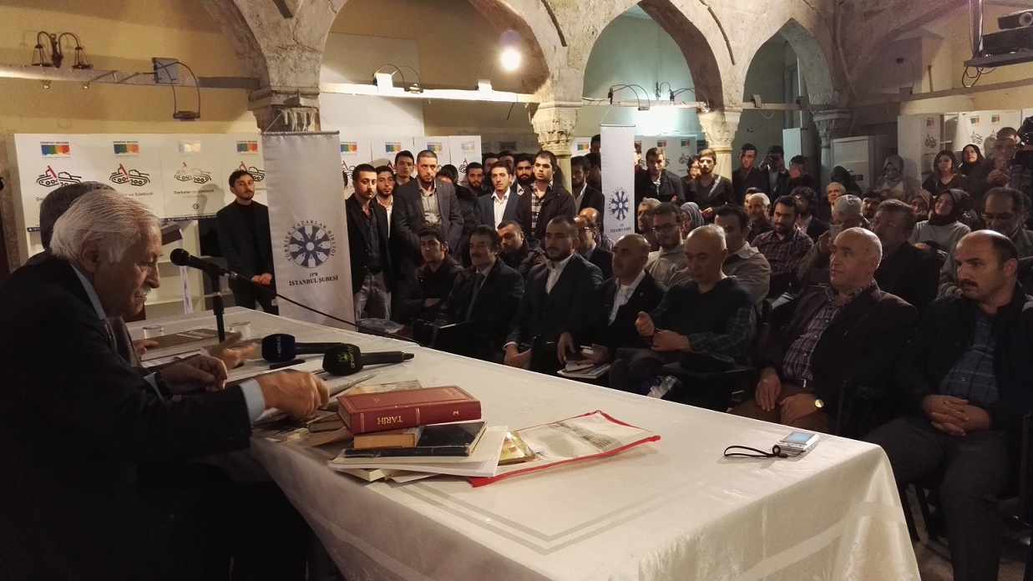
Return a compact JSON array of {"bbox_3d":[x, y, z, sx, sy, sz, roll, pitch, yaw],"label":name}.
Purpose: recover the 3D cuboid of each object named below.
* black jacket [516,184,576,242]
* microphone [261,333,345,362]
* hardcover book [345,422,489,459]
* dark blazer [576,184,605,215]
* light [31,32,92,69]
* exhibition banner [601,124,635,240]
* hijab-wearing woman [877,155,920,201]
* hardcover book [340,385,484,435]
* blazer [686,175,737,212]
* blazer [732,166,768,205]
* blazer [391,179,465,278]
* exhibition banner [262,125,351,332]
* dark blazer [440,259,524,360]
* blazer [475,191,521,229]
[{"bbox_3d":[0.257,-0.487,5.835,0.480,0.700,0.290,-2,6,14],"label":"black jacket"},{"bbox_3d":[-0.740,0.201,2.580,0.280,0.097,0.095,-6,6,-26],"label":"microphone"},{"bbox_3d":[-0.190,0.285,1.425,0.235,0.018,0.153,-2,9,11],"label":"hardcover book"},{"bbox_3d":[0.561,-0.559,6.335,0.460,0.700,0.280,-1,6,25],"label":"dark blazer"},{"bbox_3d":[-3.323,-1.753,5.400,0.410,0.280,0.250,-10,12,-39],"label":"light"},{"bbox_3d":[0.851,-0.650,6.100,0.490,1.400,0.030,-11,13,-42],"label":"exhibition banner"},{"bbox_3d":[3.961,-0.601,7.781,0.440,1.635,0.300,-1,6,27],"label":"hijab-wearing woman"},{"bbox_3d":[-0.208,0.224,1.419,0.242,0.035,0.148,-3,5,-22],"label":"hardcover book"},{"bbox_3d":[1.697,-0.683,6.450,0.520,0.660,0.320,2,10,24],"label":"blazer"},{"bbox_3d":[2.431,-0.926,7.685,0.460,0.700,0.280,-1,6,19],"label":"blazer"},{"bbox_3d":[-0.613,-0.446,5.335,0.520,0.710,0.320,-4,6,-5],"label":"blazer"},{"bbox_3d":[-1.286,-0.310,4.616,0.485,1.330,0.030,-6,6,-25],"label":"exhibition banner"},{"bbox_3d":[-0.194,0.128,4.200,0.540,0.600,0.390,5,12,35],"label":"dark blazer"},{"bbox_3d":[-0.125,-0.489,6.185,0.460,0.700,0.270,-3,6,3],"label":"blazer"}]

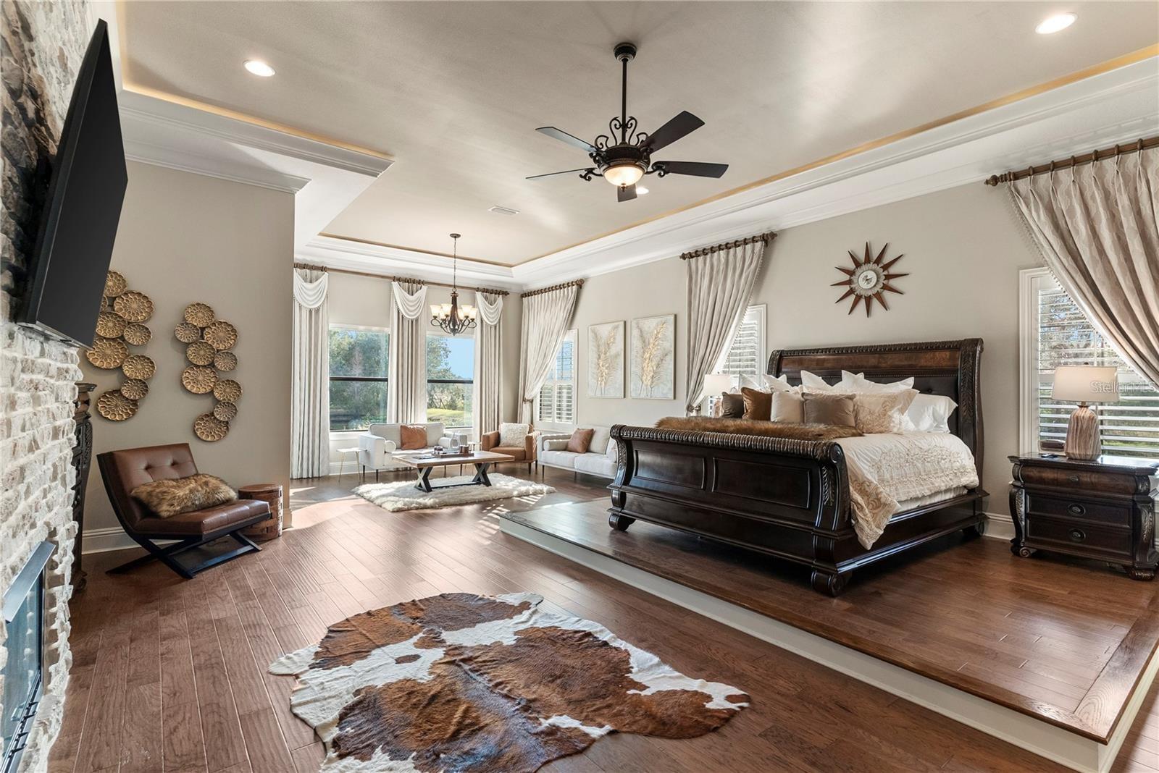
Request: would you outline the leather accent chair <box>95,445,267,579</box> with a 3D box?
[{"bbox_3d":[-3.240,0.995,4.557,0.916,0.896,0.778,0,-1,8],"label":"leather accent chair"}]

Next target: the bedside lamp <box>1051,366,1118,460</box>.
[{"bbox_3d":[3.862,0.191,4.191,0.380,0.713,0.380,1,-1,-38],"label":"bedside lamp"}]

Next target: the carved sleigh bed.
[{"bbox_3d":[1.941,0.453,5.003,2.600,1.803,2.206,1,-1,-38],"label":"carved sleigh bed"}]

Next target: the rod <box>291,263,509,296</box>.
[{"bbox_3d":[-3.047,-1.910,9.947,4.058,0.099,0.118,1,-1,-38],"label":"rod"}]

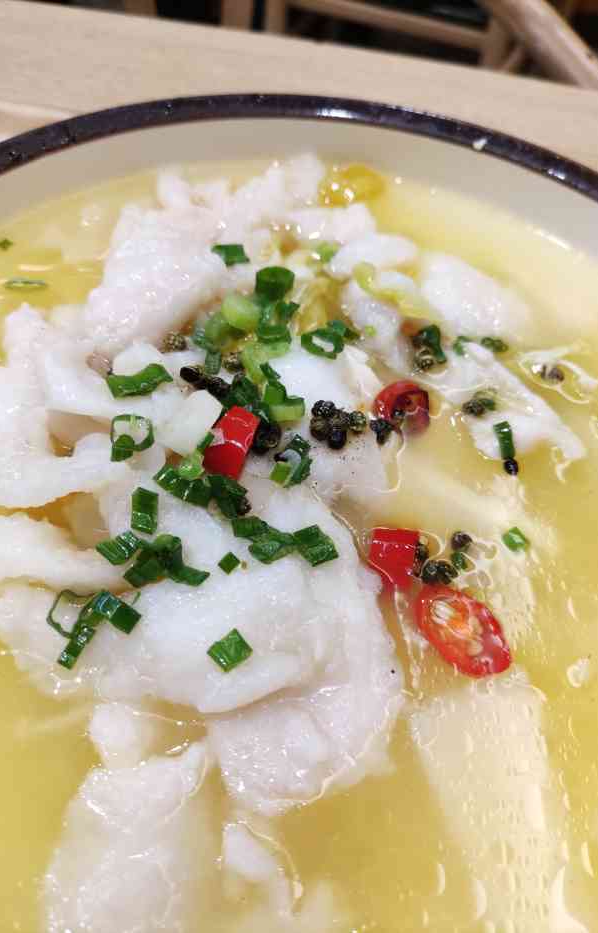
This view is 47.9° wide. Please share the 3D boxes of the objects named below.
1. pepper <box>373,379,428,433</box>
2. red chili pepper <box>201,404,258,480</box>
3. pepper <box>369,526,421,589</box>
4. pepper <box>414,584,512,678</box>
[{"bbox_3d":[0.027,-0.016,0.180,0.011,0.011,0.013,28,55,16],"label":"pepper"},{"bbox_3d":[-0.016,-0.005,0.159,0.009,0.011,0.013,27,55,16],"label":"red chili pepper"},{"bbox_3d":[0.022,0.021,0.152,0.011,0.011,0.013,7,52,0],"label":"pepper"},{"bbox_3d":[0.035,0.035,0.145,0.014,0.008,0.024,-31,61,-25],"label":"pepper"}]

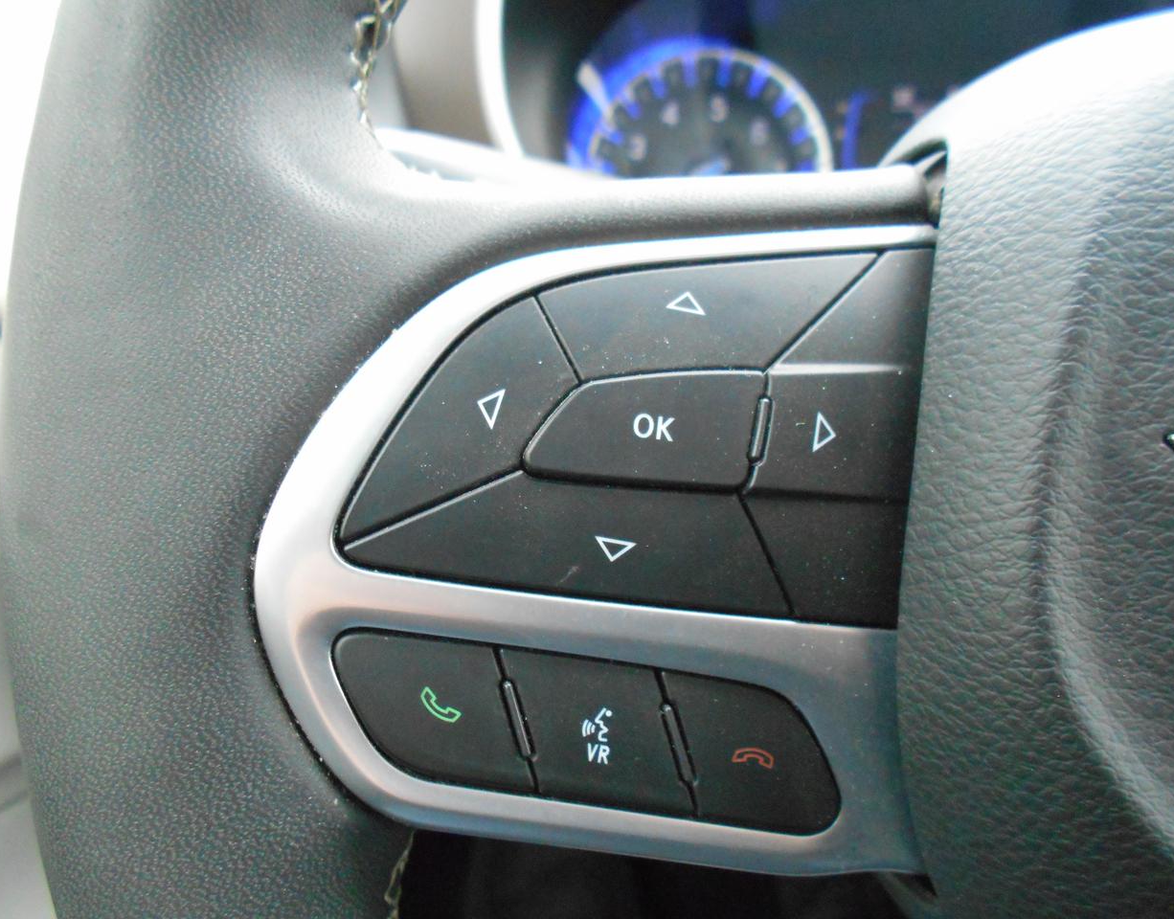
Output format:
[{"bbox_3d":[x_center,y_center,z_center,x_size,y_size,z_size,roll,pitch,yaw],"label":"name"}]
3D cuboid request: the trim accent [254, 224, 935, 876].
[{"bbox_3d":[0.001,0.012,0.119,0.087,0.083,0.020,0,0,0],"label":"trim accent"}]

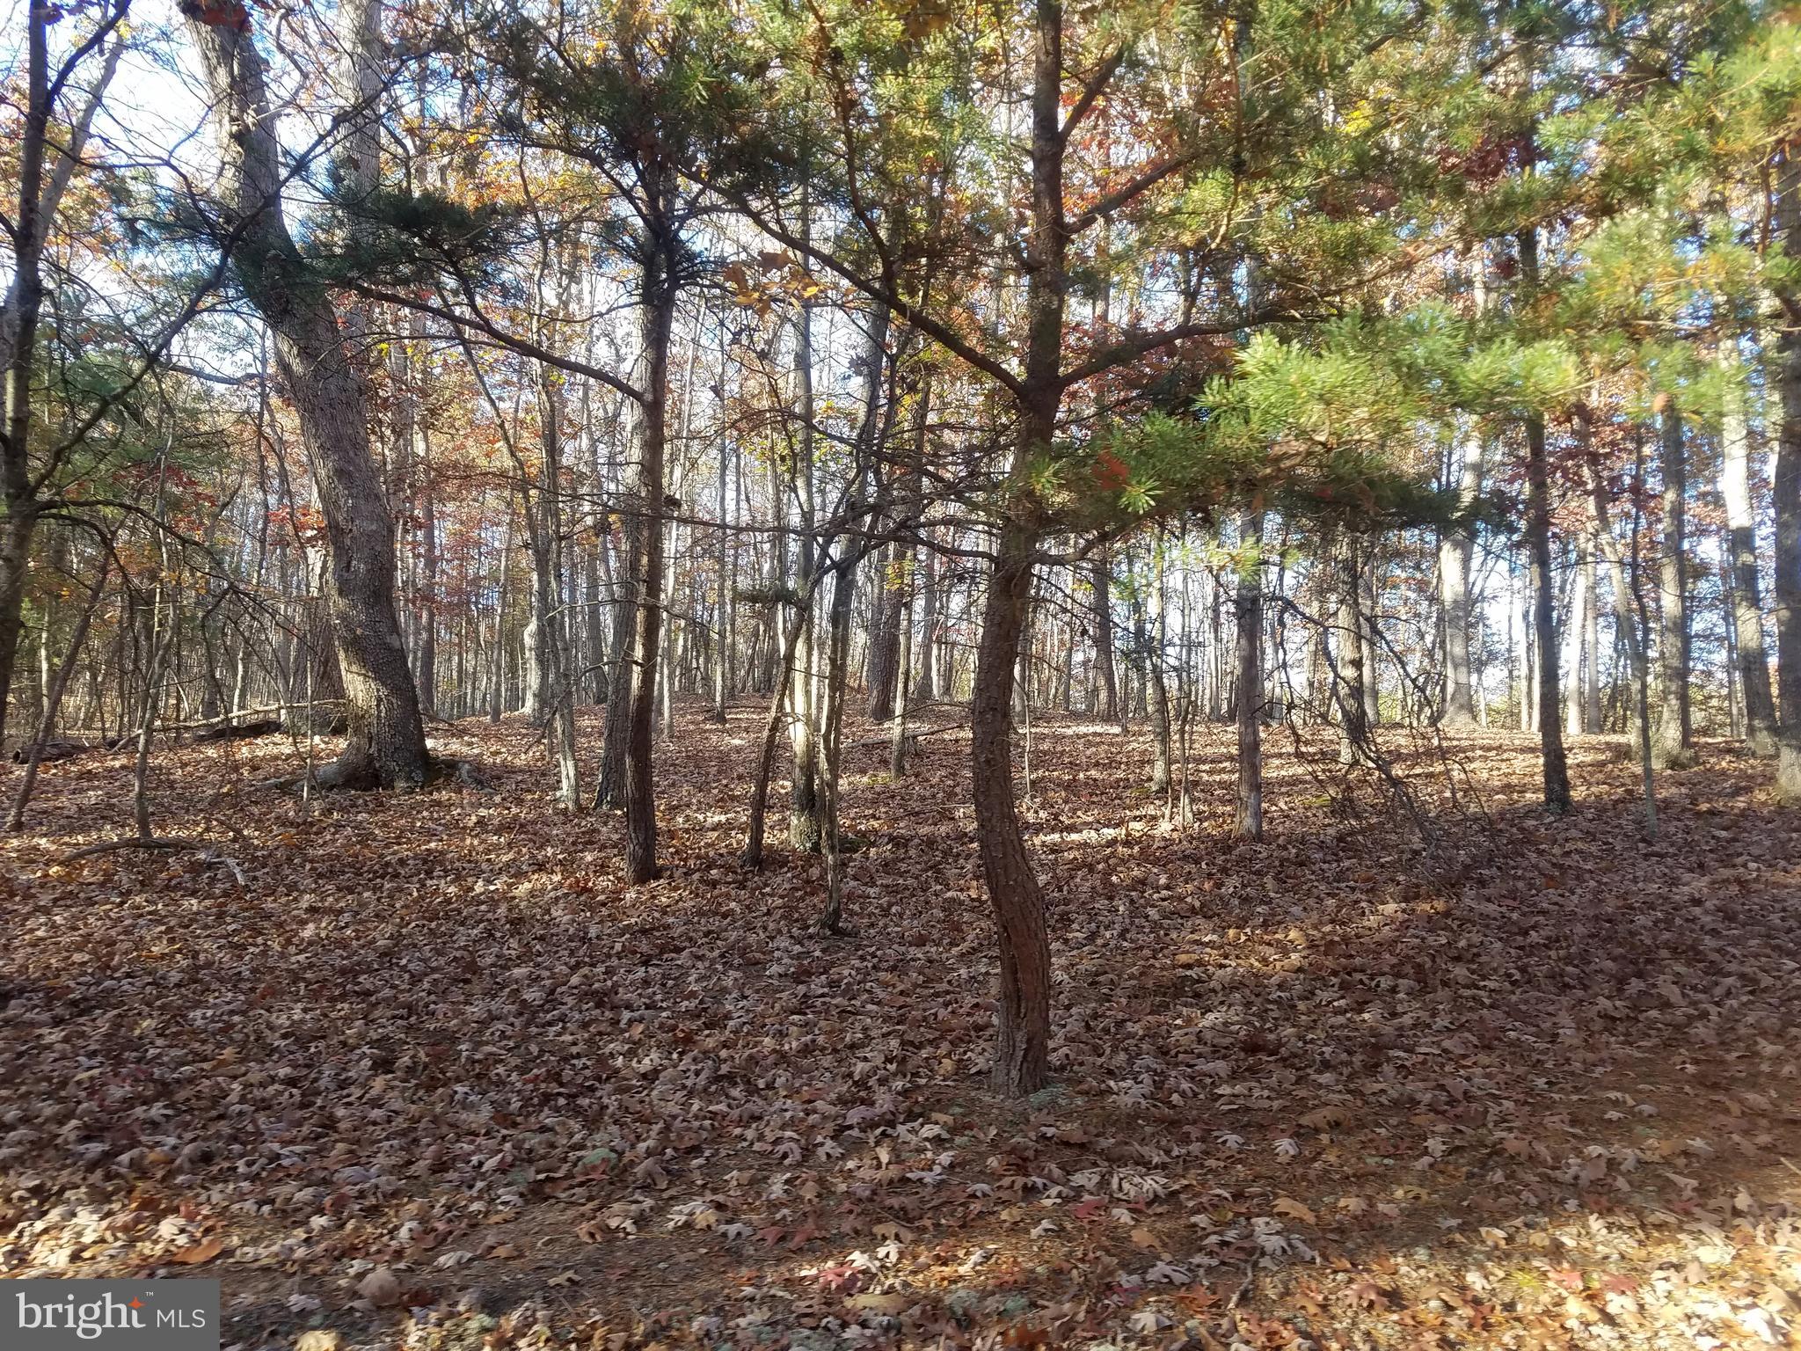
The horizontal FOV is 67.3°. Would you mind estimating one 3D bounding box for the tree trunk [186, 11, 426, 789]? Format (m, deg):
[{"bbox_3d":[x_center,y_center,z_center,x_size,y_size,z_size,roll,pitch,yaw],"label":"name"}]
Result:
[{"bbox_3d":[-6.065,-2.813,13.800,2.423,7.880,1.000,0,0,0],"label":"tree trunk"}]

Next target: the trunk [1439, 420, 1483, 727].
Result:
[{"bbox_3d":[9.315,-1.697,22.500,0.724,5.088,0.620,0,0,0],"label":"trunk"}]

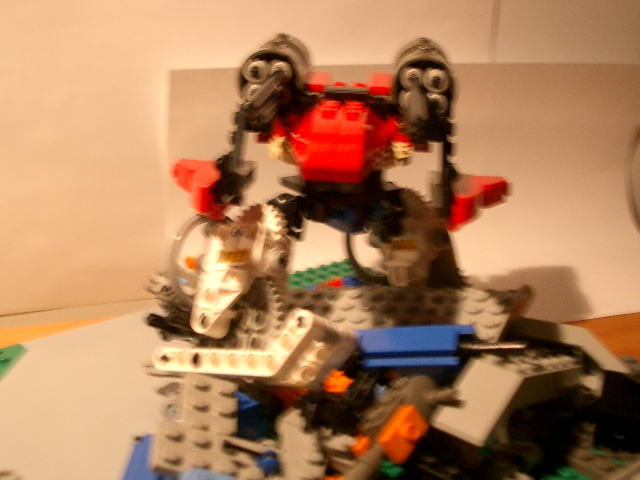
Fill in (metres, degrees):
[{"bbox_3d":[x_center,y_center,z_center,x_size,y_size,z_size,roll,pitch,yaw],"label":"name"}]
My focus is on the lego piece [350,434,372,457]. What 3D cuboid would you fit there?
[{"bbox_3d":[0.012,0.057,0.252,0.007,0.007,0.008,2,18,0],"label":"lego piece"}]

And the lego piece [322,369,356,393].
[{"bbox_3d":[0.006,0.044,0.282,0.009,0.008,0.009,2,18,0],"label":"lego piece"}]

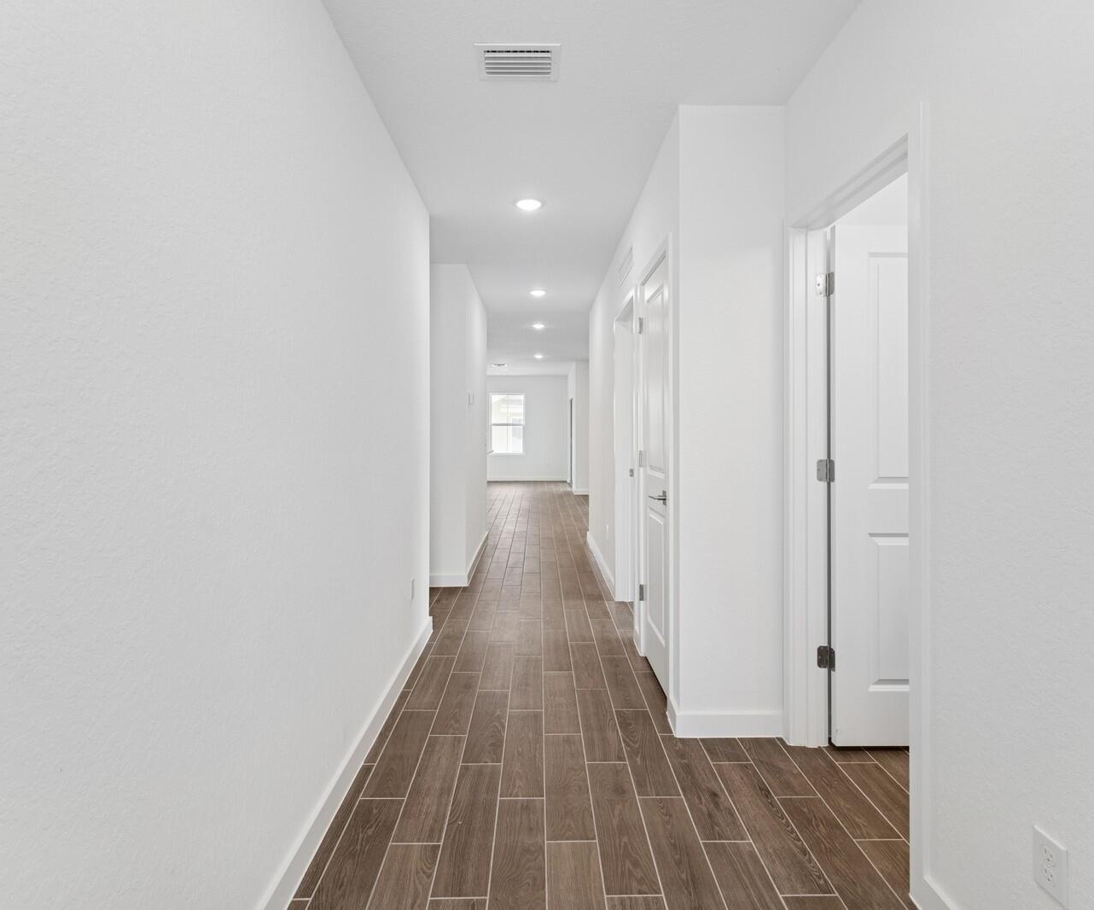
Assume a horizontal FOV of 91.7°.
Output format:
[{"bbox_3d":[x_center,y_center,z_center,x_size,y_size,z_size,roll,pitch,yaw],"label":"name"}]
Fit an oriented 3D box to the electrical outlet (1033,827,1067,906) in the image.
[{"bbox_3d":[0.973,0.797,1.025,0.009,0.115,0.070,0,1,-1],"label":"electrical outlet"}]

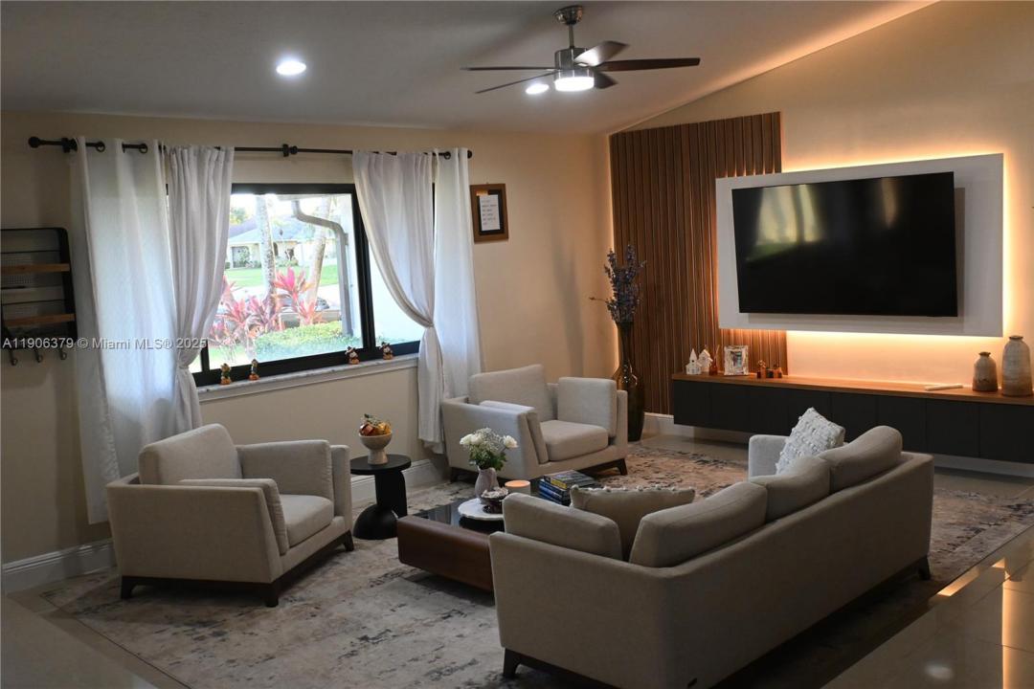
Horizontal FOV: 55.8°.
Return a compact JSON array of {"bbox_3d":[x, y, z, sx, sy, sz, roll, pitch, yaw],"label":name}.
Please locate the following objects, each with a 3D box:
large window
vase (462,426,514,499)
[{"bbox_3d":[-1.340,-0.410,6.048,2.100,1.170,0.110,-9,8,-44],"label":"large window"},{"bbox_3d":[-0.155,0.578,4.699,0.265,0.345,0.250,-3,6,-2],"label":"vase"}]

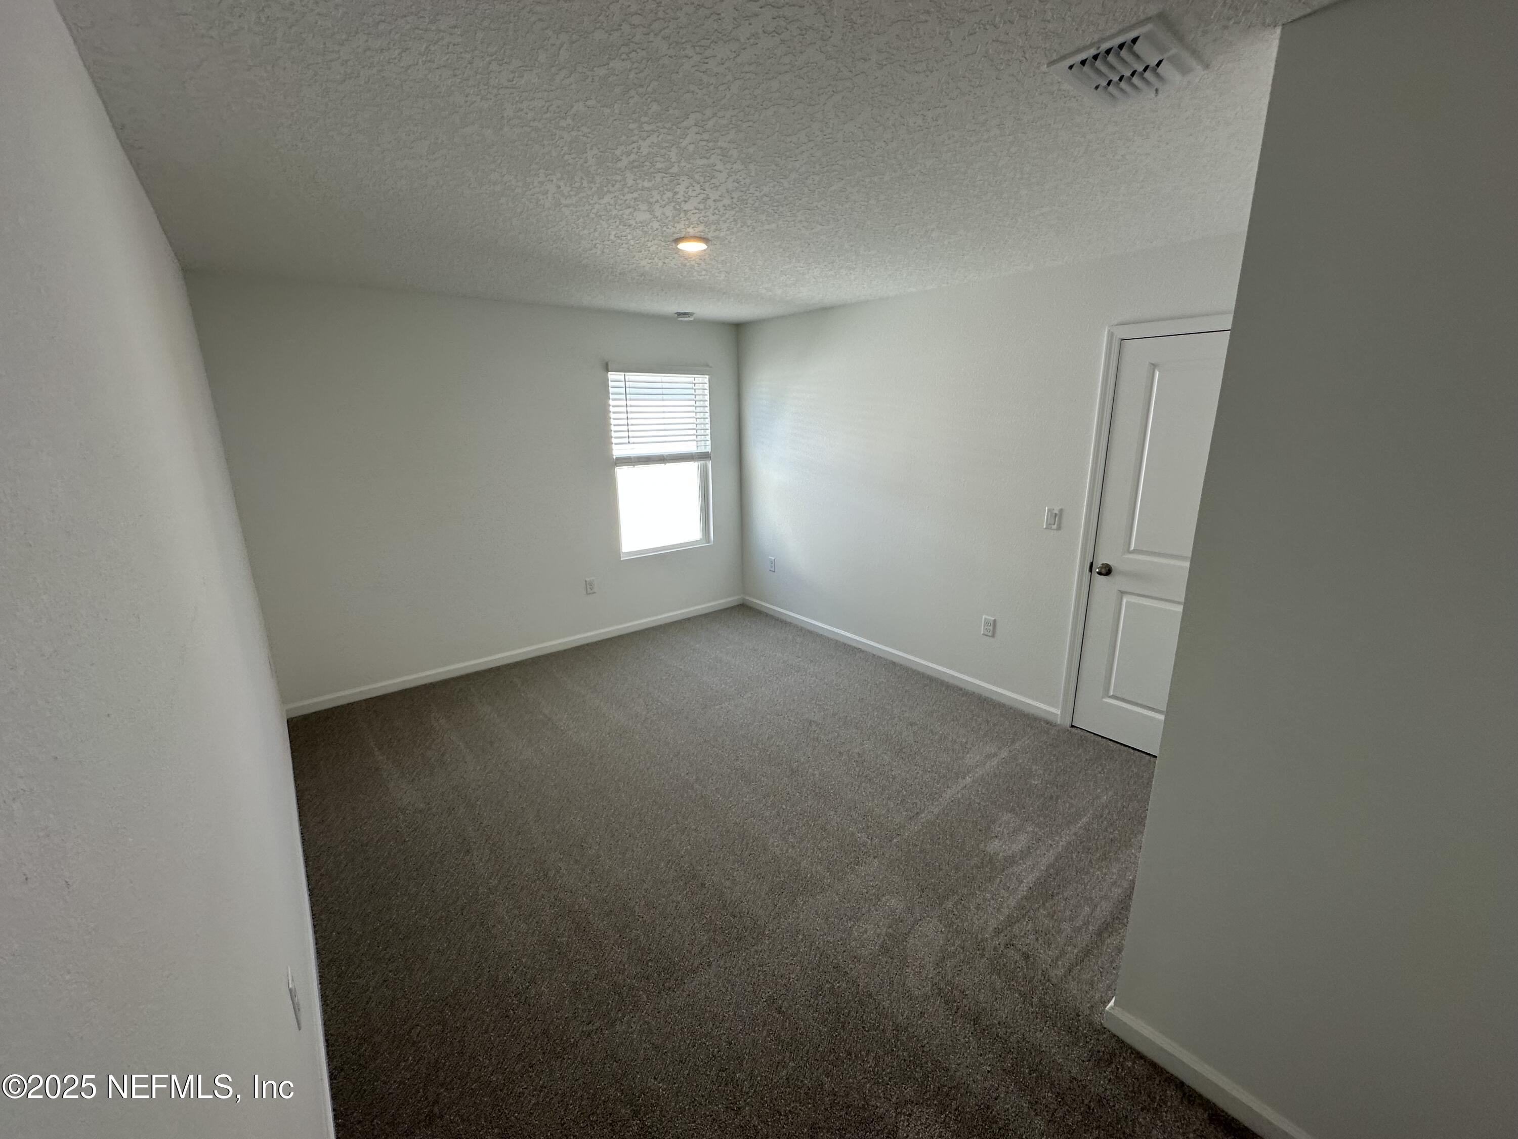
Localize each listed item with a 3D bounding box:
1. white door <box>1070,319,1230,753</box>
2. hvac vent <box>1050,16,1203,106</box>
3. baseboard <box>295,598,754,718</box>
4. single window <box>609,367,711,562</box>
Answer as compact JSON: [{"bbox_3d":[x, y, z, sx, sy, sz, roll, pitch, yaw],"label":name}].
[{"bbox_3d":[1.983,-0.040,2.887,0.045,2.019,0.750,-12,18,-37],"label":"white door"},{"bbox_3d":[0.798,-1.068,1.316,0.304,0.022,0.197,-12,18,-37],"label":"hvac vent"},{"bbox_3d":[-1.478,0.570,4.670,3.412,0.080,0.016,-12,18,-37],"label":"baseboard"},{"bbox_3d":[-0.779,-0.852,4.956,0.874,1.441,0.100,-12,18,-37],"label":"single window"}]

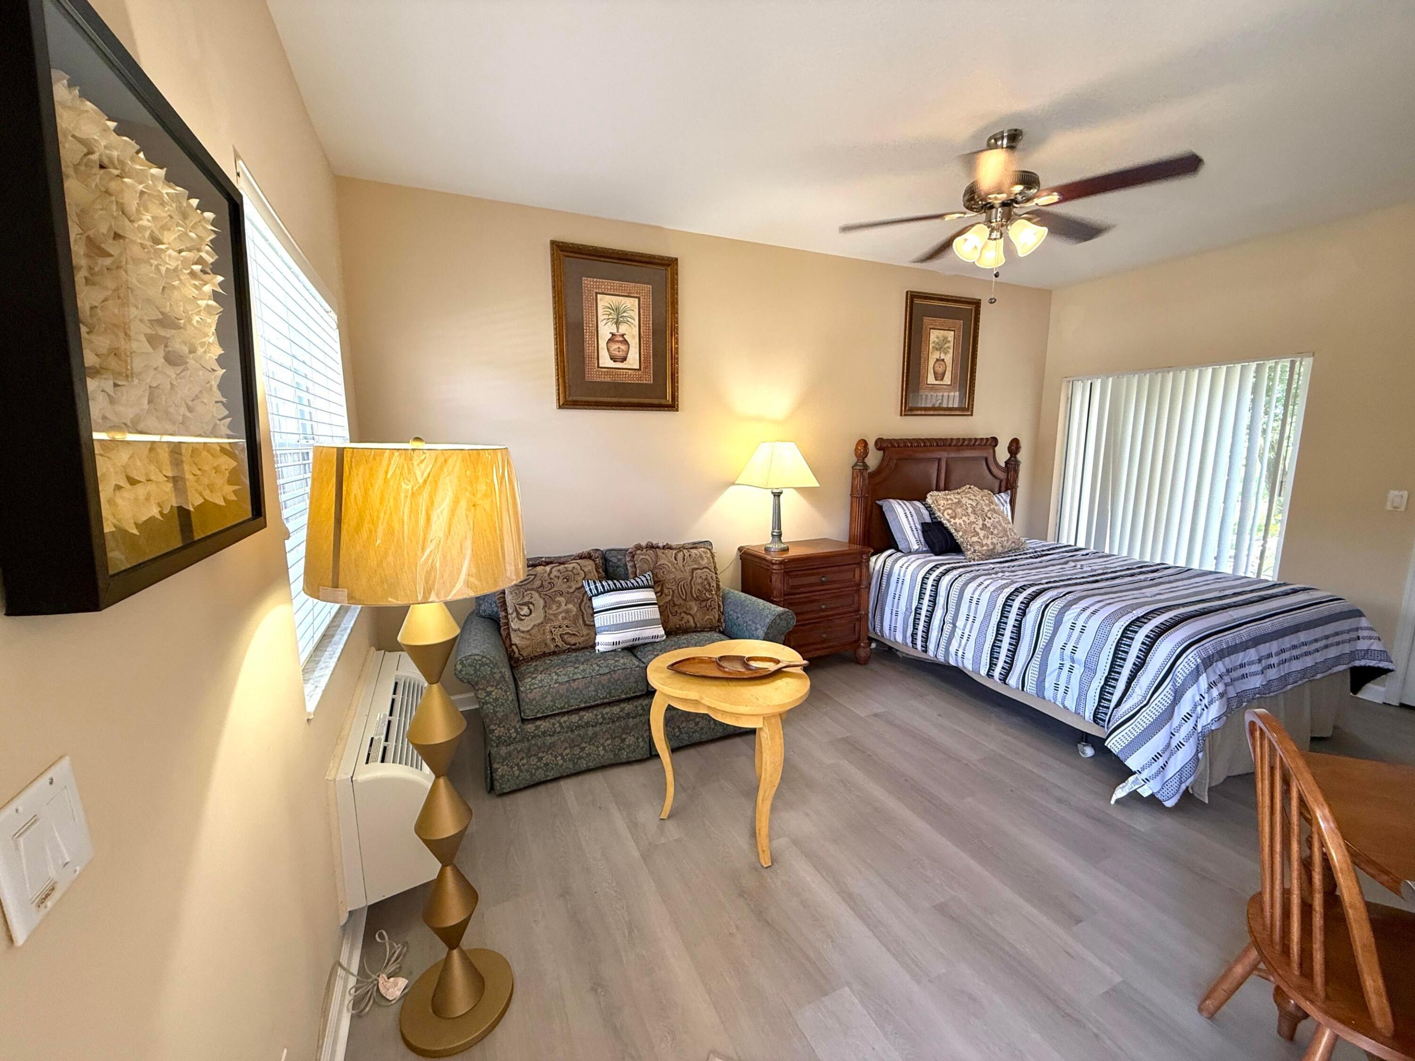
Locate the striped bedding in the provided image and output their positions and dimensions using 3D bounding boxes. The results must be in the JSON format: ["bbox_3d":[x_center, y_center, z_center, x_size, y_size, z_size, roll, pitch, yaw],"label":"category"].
[{"bbox_3d":[2.272,0.558,3.492,1.894,0.621,2.106,-5,10,-25],"label":"striped bedding"}]

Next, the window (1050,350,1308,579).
[{"bbox_3d":[3.357,-0.203,4.303,0.086,1.962,1.500,-5,10,-25],"label":"window"}]

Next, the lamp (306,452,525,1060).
[{"bbox_3d":[-0.686,0.536,1.452,0.458,1.527,0.458,-5,10,-25],"label":"lamp"}]

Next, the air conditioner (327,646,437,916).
[{"bbox_3d":[-1.108,0.771,2.078,0.265,0.405,1.113,-5,10,-25],"label":"air conditioner"}]

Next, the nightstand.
[{"bbox_3d":[0.662,0.516,3.865,0.765,0.792,0.500,-5,10,-25],"label":"nightstand"}]

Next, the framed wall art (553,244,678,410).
[{"bbox_3d":[-0.509,-1.155,3.317,0.742,0.900,0.038,-5,10,-25],"label":"framed wall art"}]

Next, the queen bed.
[{"bbox_3d":[2.230,0.187,3.537,1.848,1.523,2.295,-5,10,-25],"label":"queen bed"}]

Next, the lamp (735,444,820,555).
[{"bbox_3d":[0.450,-0.215,3.702,0.391,0.708,0.391,-5,10,-25],"label":"lamp"}]

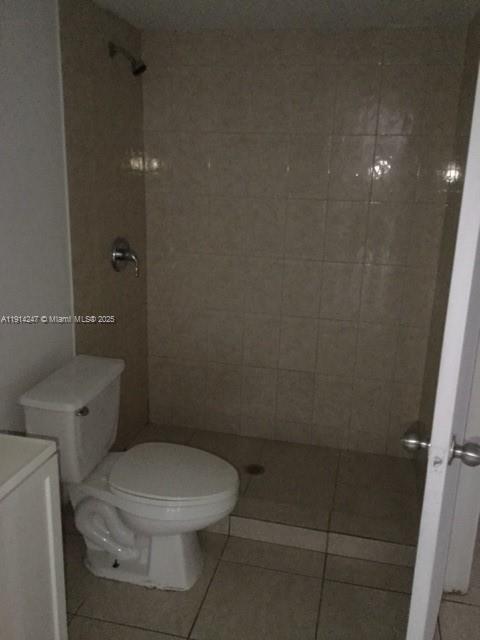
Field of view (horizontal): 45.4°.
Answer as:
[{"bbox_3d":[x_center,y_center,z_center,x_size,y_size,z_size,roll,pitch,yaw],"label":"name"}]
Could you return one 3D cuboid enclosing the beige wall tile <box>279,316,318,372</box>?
[{"bbox_3d":[0.312,0.131,3.038,0.202,0.303,0.010,5,16,12],"label":"beige wall tile"}]

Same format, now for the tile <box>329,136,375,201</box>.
[{"bbox_3d":[0.536,-0.731,2.761,0.202,0.305,0.010,5,17,12],"label":"tile"}]

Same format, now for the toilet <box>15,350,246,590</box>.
[{"bbox_3d":[-0.384,0.622,2.271,0.758,0.775,0.450,5,16,12],"label":"toilet"}]

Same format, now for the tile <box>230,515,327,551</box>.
[{"bbox_3d":[0.165,0.924,2.484,0.427,0.110,0.010,5,16,12],"label":"tile"}]

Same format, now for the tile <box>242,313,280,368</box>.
[{"bbox_3d":[0.114,0.110,3.102,0.202,0.305,0.010,5,17,12],"label":"tile"}]

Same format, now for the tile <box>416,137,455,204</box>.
[{"bbox_3d":[0.894,-0.692,2.669,0.133,0.303,0.010,5,16,12],"label":"tile"}]

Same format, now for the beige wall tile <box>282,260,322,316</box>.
[{"bbox_3d":[0.321,-0.160,2.954,0.202,0.303,0.010,5,16,12],"label":"beige wall tile"}]

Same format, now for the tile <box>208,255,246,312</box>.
[{"bbox_3d":[-0.073,-0.200,3.051,0.199,0.301,0.010,5,16,12],"label":"tile"}]

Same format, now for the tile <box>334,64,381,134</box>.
[{"bbox_3d":[0.538,-1.015,2.655,0.200,0.302,0.010,5,17,12],"label":"tile"}]

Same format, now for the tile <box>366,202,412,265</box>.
[{"bbox_3d":[0.724,-0.419,2.807,0.202,0.305,0.010,5,17,12],"label":"tile"}]

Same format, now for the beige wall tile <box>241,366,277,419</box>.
[{"bbox_3d":[0.104,0.404,3.180,0.200,0.302,0.010,5,17,12],"label":"beige wall tile"}]

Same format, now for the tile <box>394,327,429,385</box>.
[{"bbox_3d":[0.869,0.181,2.920,0.133,0.303,0.010,5,16,12],"label":"tile"}]

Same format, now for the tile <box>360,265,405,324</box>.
[{"bbox_3d":[0.714,-0.128,2.881,0.199,0.301,0.010,5,16,12],"label":"tile"}]

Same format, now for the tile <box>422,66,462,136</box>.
[{"bbox_3d":[0.908,-0.982,2.578,0.151,0.302,0.010,5,17,12],"label":"tile"}]

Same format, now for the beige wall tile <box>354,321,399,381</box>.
[{"bbox_3d":[0.706,0.166,2.954,0.202,0.303,0.010,5,16,12],"label":"beige wall tile"}]

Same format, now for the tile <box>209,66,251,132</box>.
[{"bbox_3d":[-0.045,-1.079,2.797,0.202,0.305,0.010,5,17,12],"label":"tile"}]

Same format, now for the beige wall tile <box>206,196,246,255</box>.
[{"bbox_3d":[-0.069,-0.487,2.956,0.200,0.302,0.010,5,17,12],"label":"beige wall tile"}]

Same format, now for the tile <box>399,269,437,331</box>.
[{"bbox_3d":[0.877,-0.110,2.836,0.133,0.303,0.010,5,16,12],"label":"tile"}]

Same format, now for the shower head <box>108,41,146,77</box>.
[{"bbox_3d":[-0.480,-1.131,2.479,0.160,0.145,0.075,5,17,12],"label":"shower head"}]

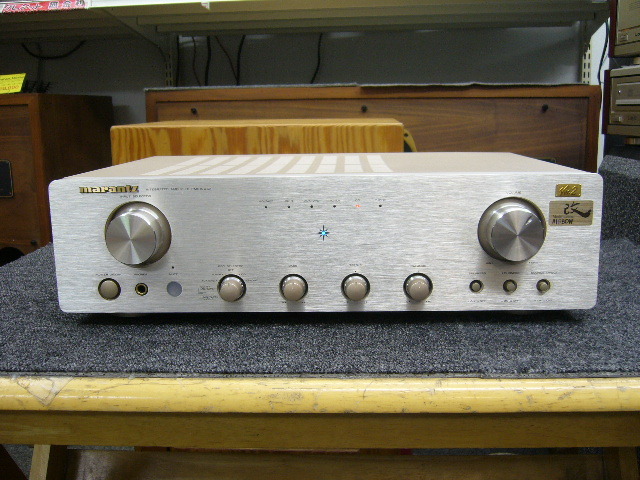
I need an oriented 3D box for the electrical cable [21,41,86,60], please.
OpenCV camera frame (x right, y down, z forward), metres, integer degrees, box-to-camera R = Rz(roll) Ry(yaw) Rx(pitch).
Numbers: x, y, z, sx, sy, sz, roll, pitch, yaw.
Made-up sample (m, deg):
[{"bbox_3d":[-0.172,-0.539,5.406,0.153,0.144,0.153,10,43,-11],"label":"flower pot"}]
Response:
[{"bbox_3d":[-0.764,-0.544,1.856,0.185,0.055,0.015,0,11,3],"label":"electrical cable"}]

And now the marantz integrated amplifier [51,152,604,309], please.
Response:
[{"bbox_3d":[0.008,-0.023,0.654,0.440,0.111,0.308,0,11,3],"label":"marantz integrated amplifier"}]

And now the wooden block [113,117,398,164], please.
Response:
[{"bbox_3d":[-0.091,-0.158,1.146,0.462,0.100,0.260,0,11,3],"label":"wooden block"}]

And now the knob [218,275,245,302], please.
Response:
[{"bbox_3d":[-0.071,0.040,0.524,0.021,0.021,0.015,0,11,3],"label":"knob"}]

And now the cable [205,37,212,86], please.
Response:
[{"bbox_3d":[-0.318,-0.509,1.844,0.019,0.138,0.011,0,11,3],"label":"cable"}]

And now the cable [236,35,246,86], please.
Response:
[{"bbox_3d":[-0.223,-0.510,1.840,0.024,0.140,0.011,0,11,3],"label":"cable"}]

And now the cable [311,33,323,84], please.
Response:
[{"bbox_3d":[-0.010,-0.513,1.830,0.030,0.140,0.012,0,11,3],"label":"cable"}]

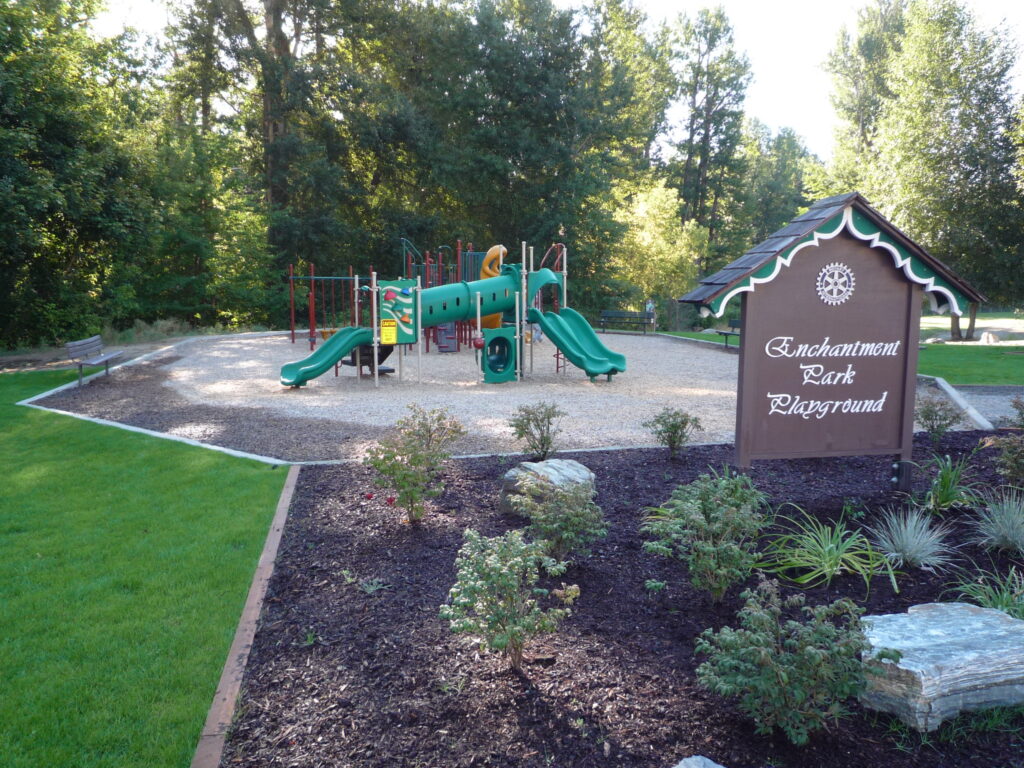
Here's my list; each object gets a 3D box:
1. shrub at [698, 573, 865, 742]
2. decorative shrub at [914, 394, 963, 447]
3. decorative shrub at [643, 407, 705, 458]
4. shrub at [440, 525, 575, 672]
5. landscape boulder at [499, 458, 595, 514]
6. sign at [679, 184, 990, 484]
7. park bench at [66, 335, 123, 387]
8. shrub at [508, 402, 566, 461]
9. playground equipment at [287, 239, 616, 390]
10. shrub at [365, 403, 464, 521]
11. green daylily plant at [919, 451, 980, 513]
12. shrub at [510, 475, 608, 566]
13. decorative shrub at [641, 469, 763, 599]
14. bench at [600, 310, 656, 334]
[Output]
[{"bbox_3d":[0.962,0.998,2.773,0.580,0.580,0.540,0,7,0],"label":"shrub"},{"bbox_3d":[5.253,0.437,9.454,0.600,0.600,0.580,4,9,29],"label":"decorative shrub"},{"bbox_3d":[1.798,0.546,8.577,0.640,0.560,0.600,2,8,12],"label":"decorative shrub"},{"bbox_3d":[-0.013,0.932,3.301,0.570,0.590,0.540,0,7,0],"label":"shrub"},{"bbox_3d":[0.284,0.809,6.286,0.760,0.360,0.540,0,8,3],"label":"landscape boulder"},{"bbox_3d":[2.745,-0.367,6.652,2.440,2.440,0.550,-1,7,-10],"label":"sign"},{"bbox_3d":[-8.700,-0.519,16.182,0.600,0.830,2.000,-2,8,-13],"label":"park bench"},{"bbox_3d":[0.241,0.461,7.546,0.540,0.550,0.540,0,7,0],"label":"shrub"},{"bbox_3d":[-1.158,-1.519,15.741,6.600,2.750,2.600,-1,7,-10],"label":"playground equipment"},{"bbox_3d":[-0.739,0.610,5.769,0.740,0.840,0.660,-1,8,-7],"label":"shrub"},{"bbox_3d":[3.500,0.768,6.149,0.480,0.470,0.460,5,9,30],"label":"green daylily plant"},{"bbox_3d":[0.282,0.798,4.634,0.580,0.550,0.550,0,7,0],"label":"shrub"},{"bbox_3d":[1.051,0.826,4.111,0.620,0.650,0.580,2,8,15],"label":"decorative shrub"},{"bbox_3d":[4.324,-2.335,29.225,2.150,0.850,0.600,3,7,24],"label":"bench"}]

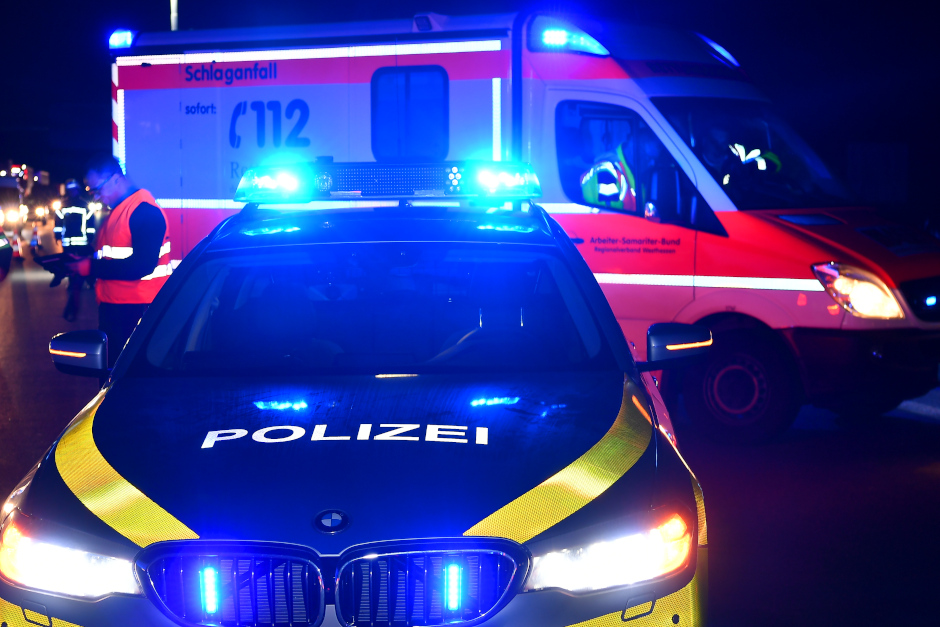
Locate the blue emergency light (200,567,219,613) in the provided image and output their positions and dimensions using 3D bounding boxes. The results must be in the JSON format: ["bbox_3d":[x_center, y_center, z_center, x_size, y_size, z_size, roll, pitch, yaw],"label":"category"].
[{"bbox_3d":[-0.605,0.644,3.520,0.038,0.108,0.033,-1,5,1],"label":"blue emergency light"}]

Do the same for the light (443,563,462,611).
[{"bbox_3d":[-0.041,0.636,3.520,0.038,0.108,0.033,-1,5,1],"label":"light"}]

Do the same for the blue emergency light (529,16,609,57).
[{"bbox_3d":[0.650,-1.812,9.910,0.530,0.260,0.220,2,5,27],"label":"blue emergency light"}]

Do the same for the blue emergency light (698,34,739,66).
[{"bbox_3d":[1.785,-1.915,11.130,0.420,0.220,0.200,2,5,27],"label":"blue emergency light"}]

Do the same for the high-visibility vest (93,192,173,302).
[{"bbox_3d":[-1.737,-0.346,7.820,0.340,0.600,0.460,-2,5,-22],"label":"high-visibility vest"}]

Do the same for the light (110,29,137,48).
[{"bbox_3d":[-2.642,-2.084,11.500,0.200,0.140,0.180,2,5,27],"label":"light"}]

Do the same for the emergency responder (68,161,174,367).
[{"bbox_3d":[-1.788,0.059,7.821,0.470,1.740,0.490,-2,5,-22],"label":"emergency responder"}]

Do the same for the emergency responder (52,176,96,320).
[{"bbox_3d":[-4.878,-0.777,18.771,0.550,1.760,0.420,-1,5,-12],"label":"emergency responder"}]

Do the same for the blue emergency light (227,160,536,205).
[{"bbox_3d":[-0.302,-0.479,5.550,1.120,0.140,0.310,-1,5,1],"label":"blue emergency light"}]

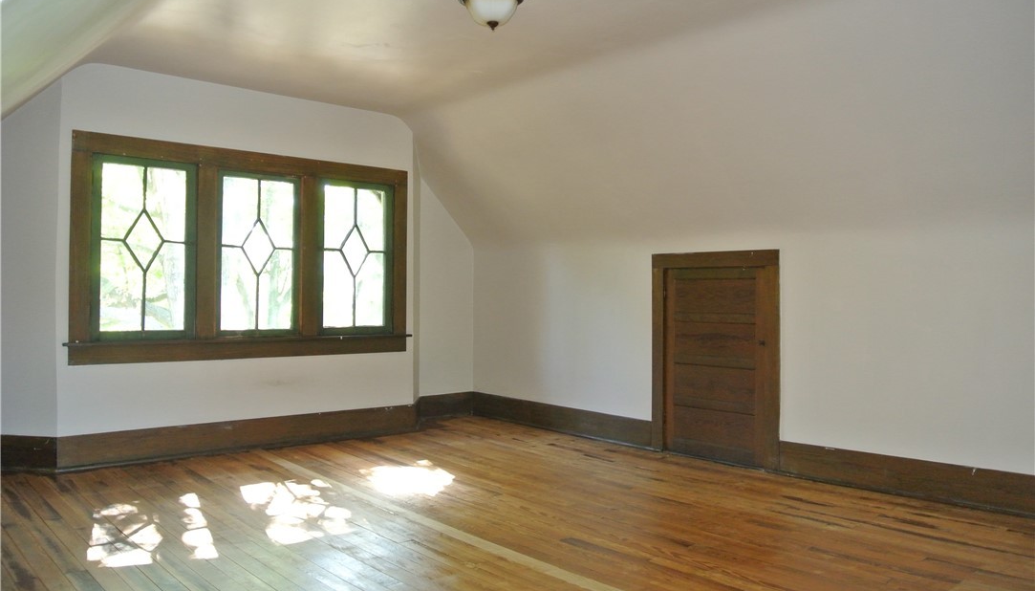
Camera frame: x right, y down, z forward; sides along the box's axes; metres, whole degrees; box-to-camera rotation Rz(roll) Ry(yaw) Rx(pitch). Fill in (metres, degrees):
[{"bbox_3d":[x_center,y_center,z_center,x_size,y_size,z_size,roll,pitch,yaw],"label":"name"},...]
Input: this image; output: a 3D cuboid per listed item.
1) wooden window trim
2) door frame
[{"bbox_3d":[-1.769,-0.276,5.340,2.360,1.410,0.120,1,-1,-41],"label":"wooden window trim"},{"bbox_3d":[1.260,0.394,5.015,0.120,1.350,0.970,1,-1,-41],"label":"door frame"}]

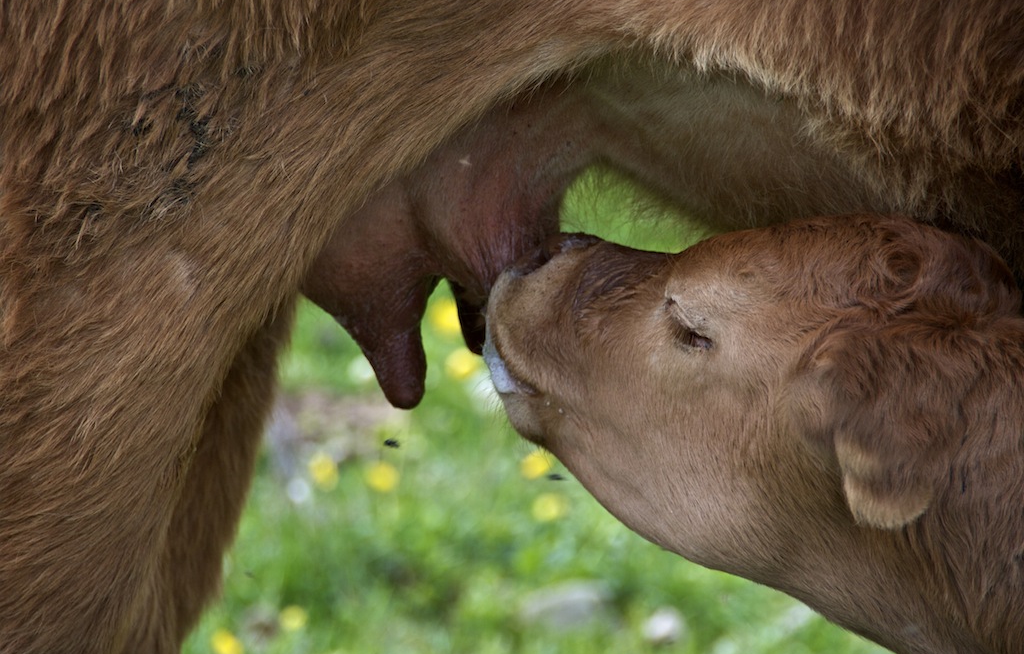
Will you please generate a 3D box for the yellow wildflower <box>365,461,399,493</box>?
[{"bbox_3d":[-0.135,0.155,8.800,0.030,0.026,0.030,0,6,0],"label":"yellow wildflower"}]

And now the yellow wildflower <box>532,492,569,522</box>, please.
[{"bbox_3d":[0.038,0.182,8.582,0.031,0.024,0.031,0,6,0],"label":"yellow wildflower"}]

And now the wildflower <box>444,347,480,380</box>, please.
[{"bbox_3d":[-0.057,0.042,9.751,0.033,0.028,0.033,0,6,0],"label":"wildflower"}]

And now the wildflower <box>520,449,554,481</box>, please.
[{"bbox_3d":[0.027,0.144,8.898,0.030,0.025,0.030,0,6,0],"label":"wildflower"}]

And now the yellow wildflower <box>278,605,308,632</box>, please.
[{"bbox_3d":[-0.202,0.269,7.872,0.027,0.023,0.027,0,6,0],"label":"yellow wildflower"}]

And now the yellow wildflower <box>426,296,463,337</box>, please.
[{"bbox_3d":[-0.081,-0.013,10.213,0.033,0.033,0.033,0,6,0],"label":"yellow wildflower"}]

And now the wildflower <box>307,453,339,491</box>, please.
[{"bbox_3d":[-0.196,0.150,8.845,0.028,0.030,0.028,0,6,0],"label":"wildflower"}]

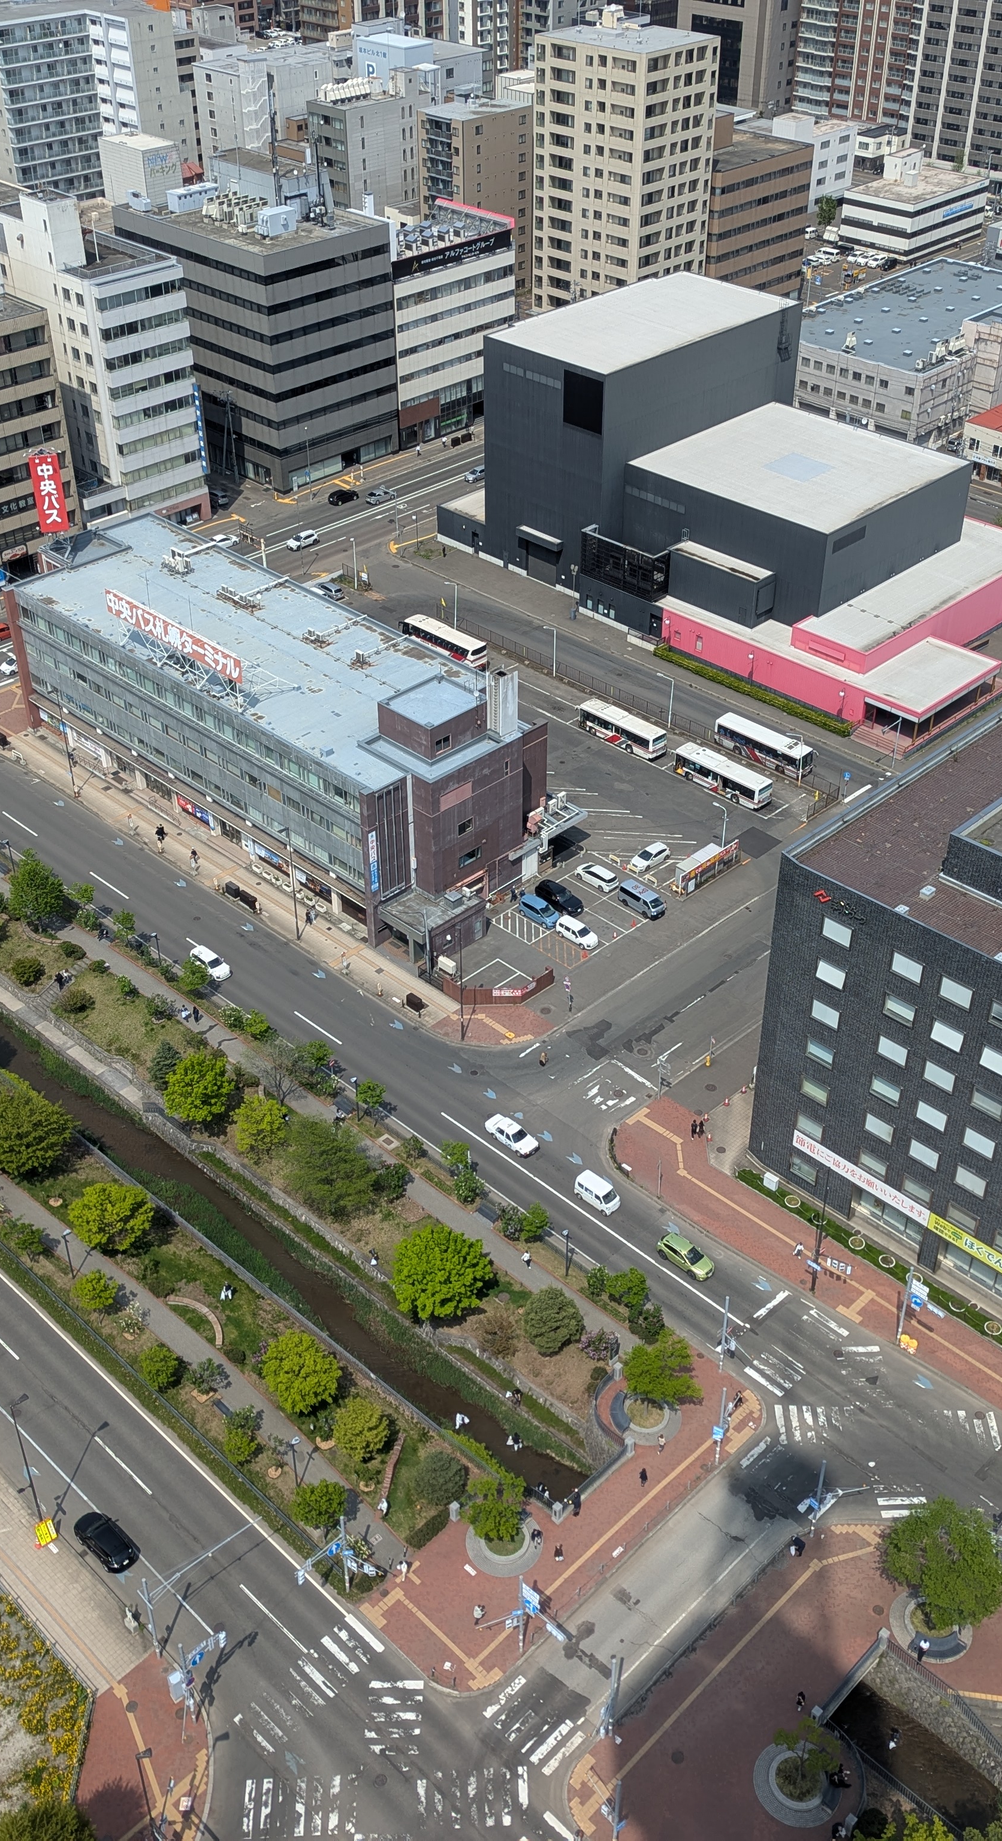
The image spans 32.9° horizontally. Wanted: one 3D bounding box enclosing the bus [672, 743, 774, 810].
[{"bbox_3d":[22.430,-14.400,170.880,2.480,3.000,10.600,-30,45,-34],"label":"bus"}]

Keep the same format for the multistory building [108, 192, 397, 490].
[{"bbox_3d":[-34.420,-84.100,242.030,21.500,32.300,34.000,-30,45,-34],"label":"multistory building"}]

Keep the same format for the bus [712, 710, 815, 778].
[{"bbox_3d":[27.220,-17.960,175.670,2.480,3.050,10.840,-30,45,-34],"label":"bus"}]

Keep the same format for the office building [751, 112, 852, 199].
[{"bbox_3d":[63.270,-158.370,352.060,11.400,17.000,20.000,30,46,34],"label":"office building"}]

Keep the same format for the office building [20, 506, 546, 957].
[{"bbox_3d":[-22.870,-21.500,166.420,64.200,19.500,22.000,30,46,34],"label":"office building"}]

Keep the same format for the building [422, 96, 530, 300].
[{"bbox_3d":[-3.579,-122.489,291.226,18.000,31.600,10.700,-31,46,-34],"label":"building"}]

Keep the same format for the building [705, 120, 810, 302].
[{"bbox_3d":[37.150,-120.430,295.710,26.000,27.000,21.500,-30,45,-34],"label":"building"}]

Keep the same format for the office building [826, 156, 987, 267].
[{"bbox_3d":[79.990,-138.320,328.100,17.000,13.500,28.000,30,46,34],"label":"office building"}]

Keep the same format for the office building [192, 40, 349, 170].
[{"bbox_3d":[-41.910,-152.610,332.790,14.000,30.800,30.500,30,46,34],"label":"office building"}]

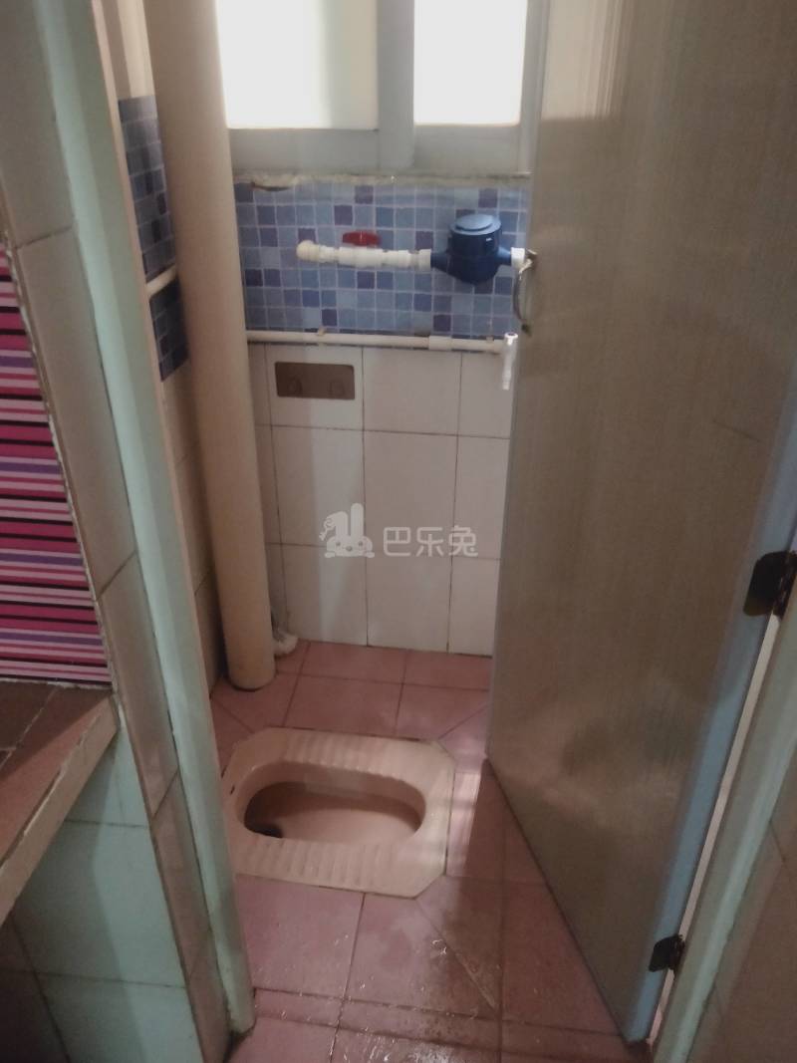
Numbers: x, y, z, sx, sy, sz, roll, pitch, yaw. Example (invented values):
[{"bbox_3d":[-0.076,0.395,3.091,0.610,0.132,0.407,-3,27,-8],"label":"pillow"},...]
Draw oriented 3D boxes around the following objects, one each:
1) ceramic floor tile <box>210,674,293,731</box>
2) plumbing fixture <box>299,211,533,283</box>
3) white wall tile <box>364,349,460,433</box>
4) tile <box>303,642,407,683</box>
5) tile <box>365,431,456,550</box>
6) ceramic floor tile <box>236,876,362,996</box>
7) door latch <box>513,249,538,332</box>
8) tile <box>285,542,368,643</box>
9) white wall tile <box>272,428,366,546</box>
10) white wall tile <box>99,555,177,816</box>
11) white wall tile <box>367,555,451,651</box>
[{"bbox_3d":[-0.341,0.390,1.766,0.190,0.010,0.190,4,32,5],"label":"ceramic floor tile"},{"bbox_3d":[0.025,-0.497,1.356,0.420,0.120,0.110,4,32,5],"label":"plumbing fixture"},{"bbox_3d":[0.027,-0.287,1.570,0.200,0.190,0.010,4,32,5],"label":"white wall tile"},{"bbox_3d":[-0.105,0.323,1.879,0.250,0.010,0.128,4,32,5],"label":"tile"},{"bbox_3d":[0.026,-0.083,1.719,0.202,0.302,0.010,4,31,6],"label":"tile"},{"bbox_3d":[-0.191,0.680,1.295,0.240,0.010,0.190,4,32,5],"label":"ceramic floor tile"},{"bbox_3d":[0.179,-0.343,1.105,0.030,0.115,0.020,-9,33,-15],"label":"door latch"},{"bbox_3d":[-0.176,0.157,1.888,0.202,0.284,0.010,4,31,6],"label":"tile"},{"bbox_3d":[-0.174,-0.095,1.739,0.202,0.302,0.010,4,31,6],"label":"white wall tile"},{"bbox_3d":[-0.257,0.162,0.760,0.010,0.290,0.070,4,32,5],"label":"white wall tile"},{"bbox_3d":[0.025,0.170,1.869,0.202,0.284,0.010,4,31,6],"label":"white wall tile"}]

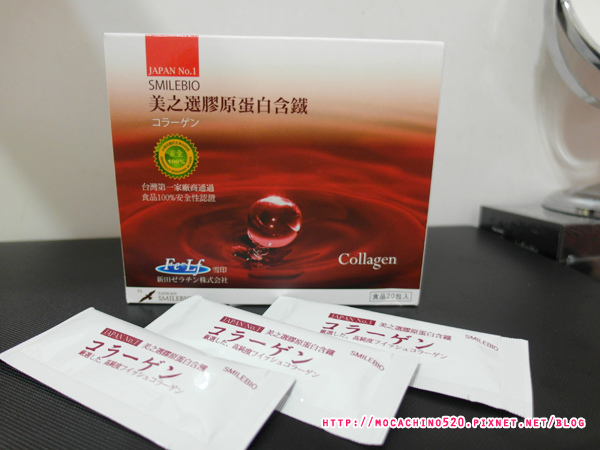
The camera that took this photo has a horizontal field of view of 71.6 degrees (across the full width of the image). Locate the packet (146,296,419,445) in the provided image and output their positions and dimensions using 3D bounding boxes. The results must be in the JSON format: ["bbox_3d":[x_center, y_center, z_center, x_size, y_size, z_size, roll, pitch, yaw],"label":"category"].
[{"bbox_3d":[-0.014,0.051,0.168,0.114,0.008,0.045,9,23,29],"label":"packet"}]

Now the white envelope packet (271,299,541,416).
[{"bbox_3d":[0.033,0.050,0.177,0.114,0.008,0.045,6,21,24],"label":"white envelope packet"}]

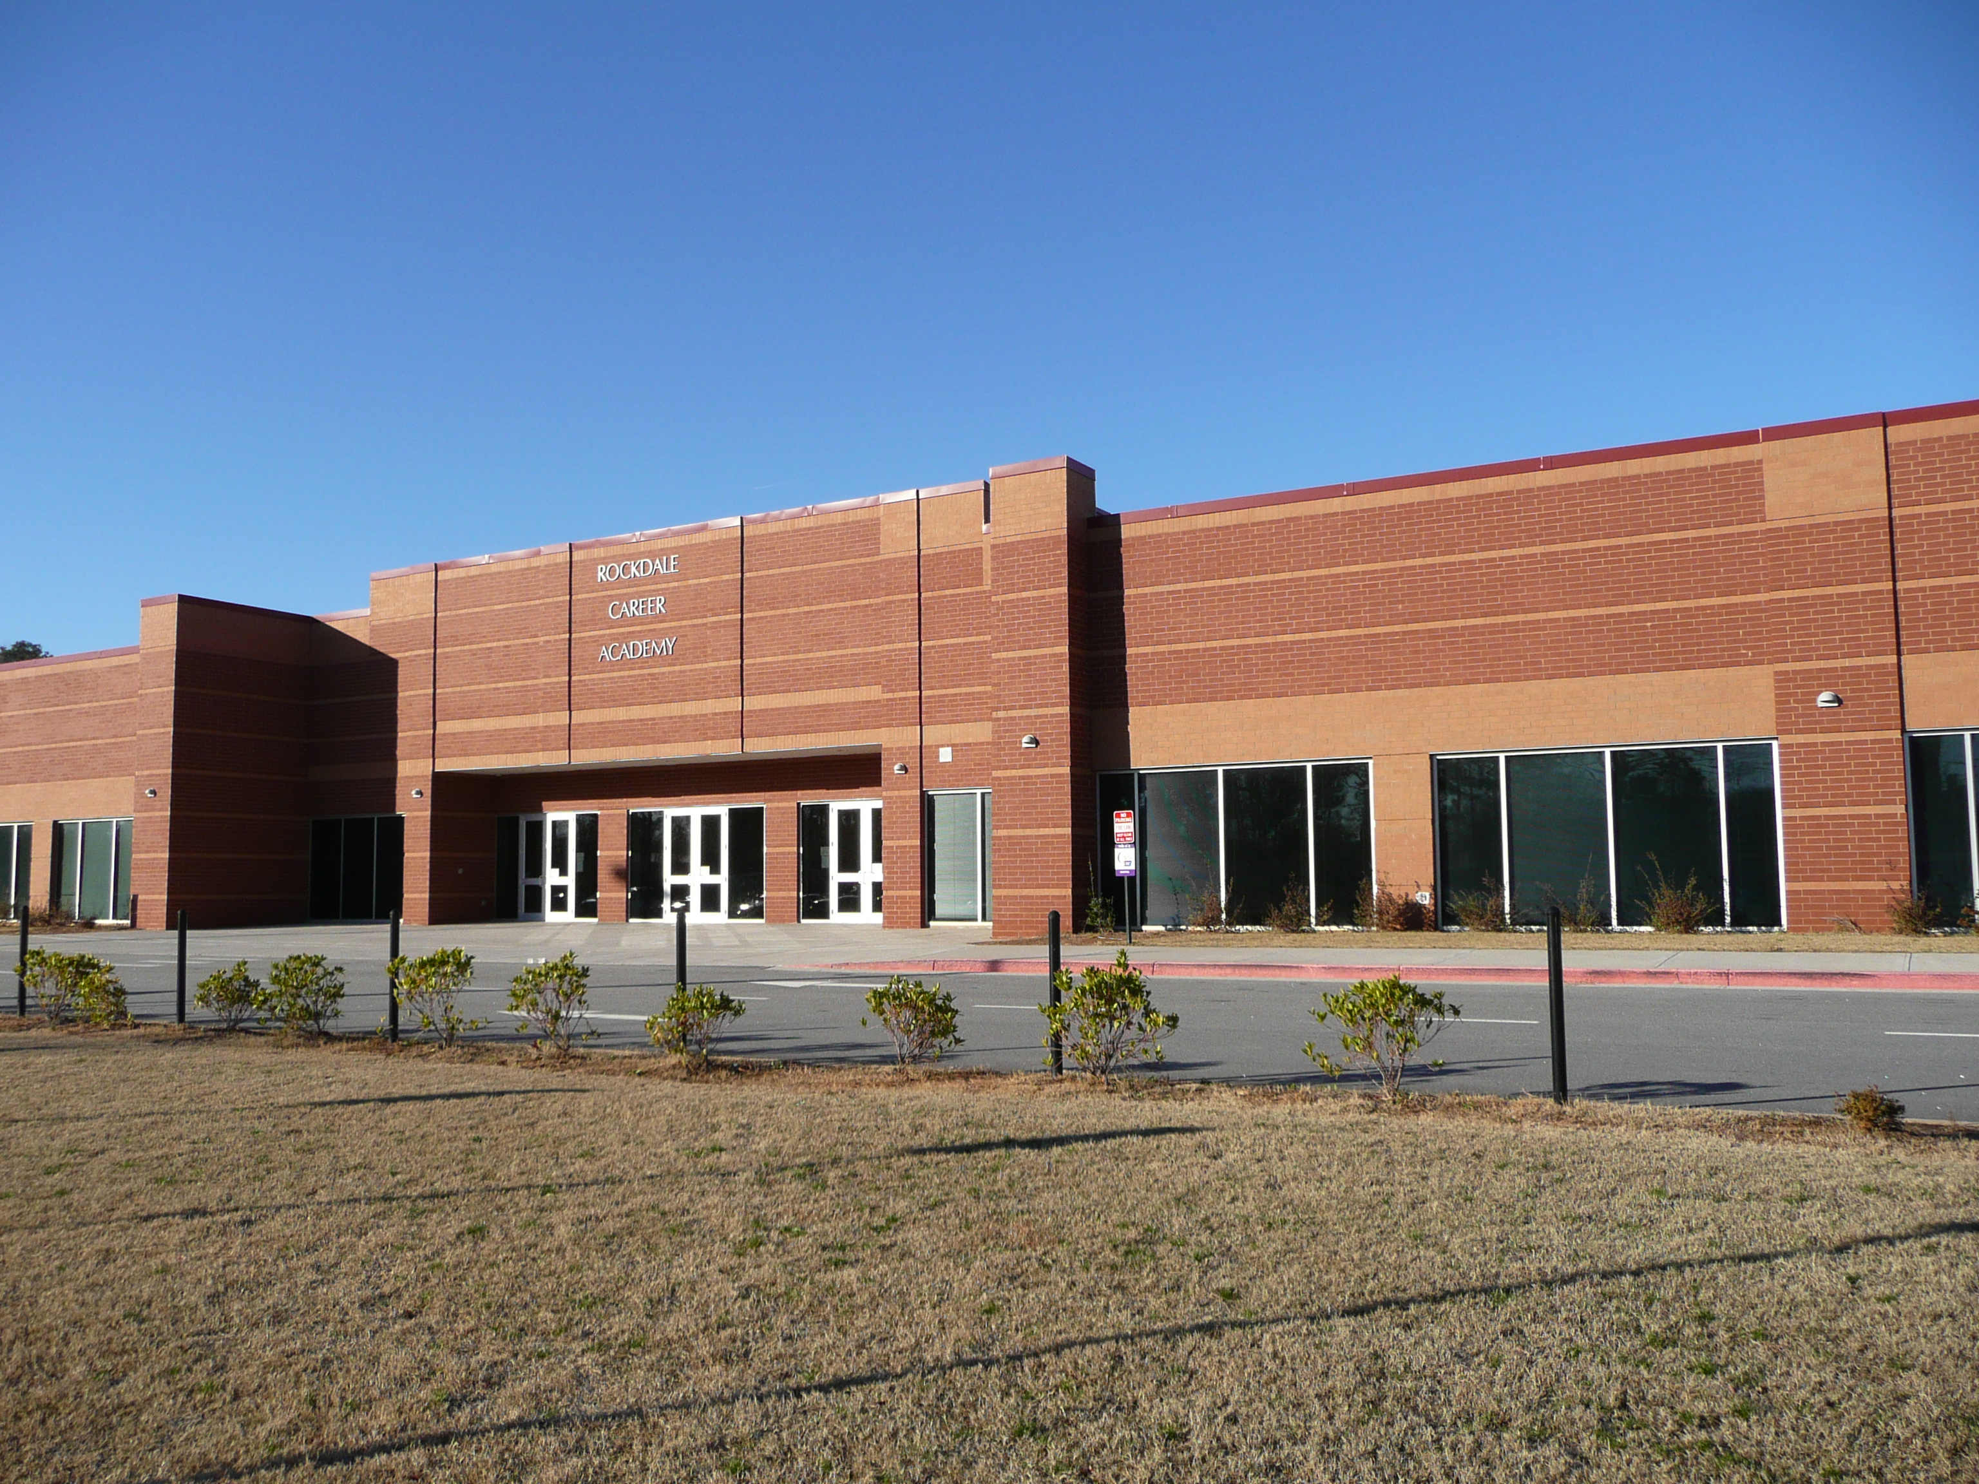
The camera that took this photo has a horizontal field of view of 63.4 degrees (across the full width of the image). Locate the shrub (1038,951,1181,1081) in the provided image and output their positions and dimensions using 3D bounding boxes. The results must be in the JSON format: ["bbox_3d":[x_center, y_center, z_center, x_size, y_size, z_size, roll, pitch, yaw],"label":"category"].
[{"bbox_3d":[0.828,1.895,11.128,0.972,0.893,0.894,-1,-5,4],"label":"shrub"}]

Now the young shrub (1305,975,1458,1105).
[{"bbox_3d":[2.472,1.862,10.075,0.951,0.789,0.875,-2,-5,13],"label":"young shrub"}]

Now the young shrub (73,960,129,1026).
[{"bbox_3d":[-9.181,2.588,16.547,0.503,0.682,0.463,2,-6,-29],"label":"young shrub"}]

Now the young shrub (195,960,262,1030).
[{"bbox_3d":[-7.473,2.488,15.711,0.602,0.677,0.554,2,-5,-25],"label":"young shrub"}]

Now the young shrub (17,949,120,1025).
[{"bbox_3d":[-9.829,2.605,17.076,0.953,0.802,0.877,2,-6,-30],"label":"young shrub"}]

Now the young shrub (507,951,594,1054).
[{"bbox_3d":[-3.676,2.180,13.403,0.712,0.846,0.655,1,-5,-15],"label":"young shrub"}]

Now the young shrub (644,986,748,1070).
[{"bbox_3d":[-2.277,2.204,12.407,0.764,0.628,0.703,0,-5,-10],"label":"young shrub"}]

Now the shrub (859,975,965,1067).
[{"bbox_3d":[-0.579,2.090,11.995,0.750,0.664,0.690,0,-5,-3],"label":"shrub"}]

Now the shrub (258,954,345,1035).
[{"bbox_3d":[-6.486,2.385,15.107,0.752,0.752,0.692,2,-5,-23],"label":"shrub"}]

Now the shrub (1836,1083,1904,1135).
[{"bbox_3d":[4.761,1.983,8.648,0.329,0.264,0.303,-3,-6,28],"label":"shrub"}]

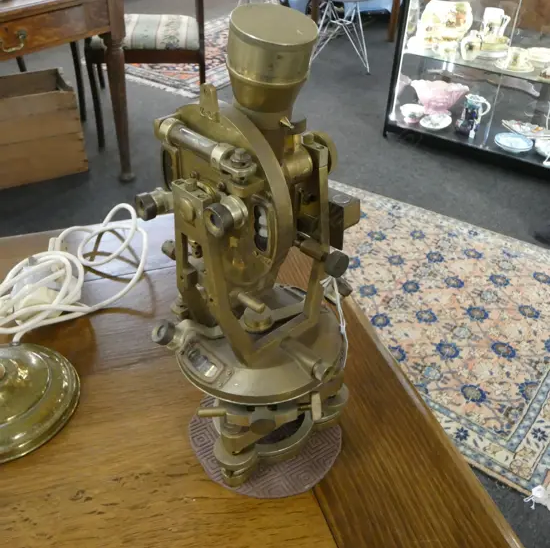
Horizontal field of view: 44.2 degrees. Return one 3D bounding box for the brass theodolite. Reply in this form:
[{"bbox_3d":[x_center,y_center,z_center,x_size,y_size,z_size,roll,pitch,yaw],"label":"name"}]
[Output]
[{"bbox_3d":[-0.012,0.002,0.573,0.169,0.444,0.163,-27,51,-28],"label":"brass theodolite"}]

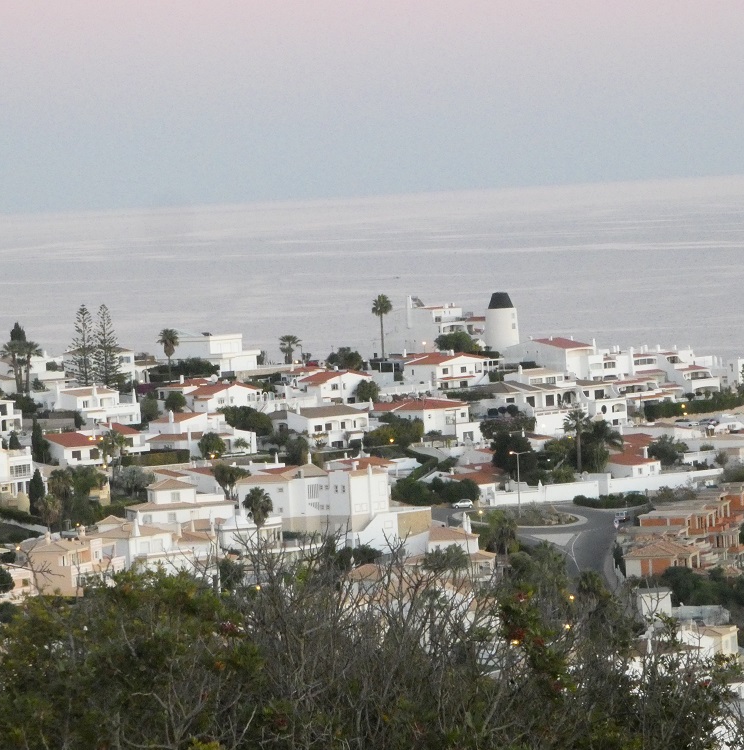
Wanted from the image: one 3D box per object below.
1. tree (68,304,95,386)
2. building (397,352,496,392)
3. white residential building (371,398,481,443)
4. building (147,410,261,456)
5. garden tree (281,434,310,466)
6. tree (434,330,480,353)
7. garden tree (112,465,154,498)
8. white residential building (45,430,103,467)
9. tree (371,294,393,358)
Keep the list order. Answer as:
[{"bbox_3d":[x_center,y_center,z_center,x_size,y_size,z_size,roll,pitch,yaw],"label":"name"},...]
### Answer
[{"bbox_3d":[-59.320,-6.020,1115.000,5.200,17.000,5.200,-3,2,0],"label":"tree"},{"bbox_3d":[15.349,-0.407,1110.000,14.500,7.200,12.500,-4,3,-33],"label":"building"},{"bbox_3d":[10.340,8.790,1055.000,13.500,7.700,15.000,-5,3,-38],"label":"white residential building"},{"bbox_3d":[-30.050,10.370,968.000,14.000,7.170,13.500,-1,3,45],"label":"building"},{"bbox_3d":[-13.391,13.479,962.000,4.760,5.640,4.760,-3,2,0],"label":"garden tree"},{"bbox_3d":[18.090,-6.980,1155.000,9.500,4.800,7.200,-3,2,0],"label":"tree"},{"bbox_3d":[-42.330,18.820,965.000,7.600,5.900,6.800,-3,2,0],"label":"garden tree"},{"bbox_3d":[-51.680,12.700,945.000,8.500,5.410,9.500,-4,2,-22],"label":"white residential building"},{"bbox_3d":[2.152,-10.437,1175.000,4.300,13.670,4.300,-3,2,0],"label":"tree"}]

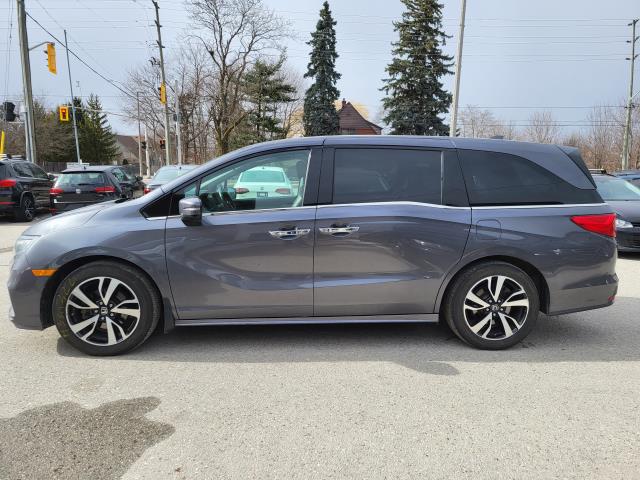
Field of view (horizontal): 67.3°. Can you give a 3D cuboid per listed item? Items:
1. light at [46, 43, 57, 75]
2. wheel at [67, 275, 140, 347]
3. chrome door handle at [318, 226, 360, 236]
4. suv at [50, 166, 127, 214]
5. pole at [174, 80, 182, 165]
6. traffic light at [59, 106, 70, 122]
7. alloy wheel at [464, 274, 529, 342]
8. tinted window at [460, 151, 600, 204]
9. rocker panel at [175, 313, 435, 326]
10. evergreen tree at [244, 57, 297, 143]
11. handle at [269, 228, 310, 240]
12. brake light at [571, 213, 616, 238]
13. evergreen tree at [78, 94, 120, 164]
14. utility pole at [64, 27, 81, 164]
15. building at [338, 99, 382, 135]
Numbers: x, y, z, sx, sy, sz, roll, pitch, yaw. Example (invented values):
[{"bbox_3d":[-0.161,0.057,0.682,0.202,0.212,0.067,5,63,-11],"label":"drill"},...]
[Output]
[{"bbox_3d":[-9.945,-6.703,17.752,0.360,1.080,0.600,0,8,0],"label":"light"},{"bbox_3d":[-1.599,0.514,3.644,0.520,0.520,0.200,0,9,-5],"label":"wheel"},{"bbox_3d":[0.146,-0.063,3.591,0.310,0.070,0.060,0,9,-5],"label":"chrome door handle"},{"bbox_3d":[-6.878,-1.538,15.340,1.800,1.470,4.300,-1,8,-10],"label":"suv"},{"bbox_3d":[-8.630,-6.225,29.430,0.240,6.800,0.240,0,8,0],"label":"pole"},{"bbox_3d":[-18.603,-9.152,35.000,0.650,1.130,0.350,-3,9,-20],"label":"traffic light"},{"bbox_3d":[1.384,0.524,3.894,0.520,0.520,0.200,0,9,-5],"label":"alloy wheel"},{"bbox_3d":[1.700,-0.494,3.803,1.260,0.460,0.200,0,9,-5],"label":"tinted window"},{"bbox_3d":[-0.086,0.612,3.699,2.020,0.075,0.080,0,8,-3],"label":"rocker panel"},{"bbox_3d":[-5.602,-13.803,55.018,5.900,13.770,5.900,0,8,0],"label":"evergreen tree"},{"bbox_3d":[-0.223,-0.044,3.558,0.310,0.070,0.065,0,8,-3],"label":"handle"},{"bbox_3d":[2.162,-0.119,3.882,0.450,0.210,0.250,0,9,-5],"label":"brake light"},{"bbox_3d":[-24.450,-11.451,53.686,4.500,9.290,4.500,0,8,0],"label":"evergreen tree"},{"bbox_3d":[-17.966,-9.312,35.067,0.240,11.250,0.240,-2,8,0],"label":"utility pole"},{"bbox_3d":[3.183,-10.523,53.554,8.500,8.900,9.500,0,8,0],"label":"building"}]

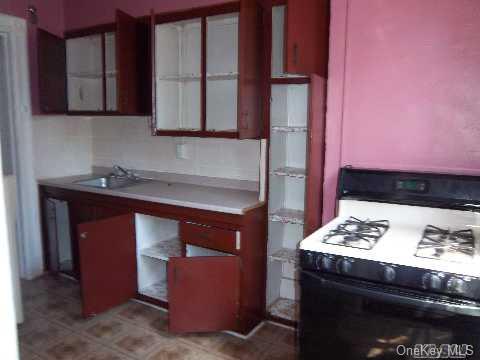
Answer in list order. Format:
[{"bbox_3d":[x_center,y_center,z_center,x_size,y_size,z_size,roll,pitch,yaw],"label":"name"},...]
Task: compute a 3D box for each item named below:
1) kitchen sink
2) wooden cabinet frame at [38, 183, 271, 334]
[{"bbox_3d":[-1.248,0.104,3.732,0.560,0.165,0.510,5,9,31],"label":"kitchen sink"},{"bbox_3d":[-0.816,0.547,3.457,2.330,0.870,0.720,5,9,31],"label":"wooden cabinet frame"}]

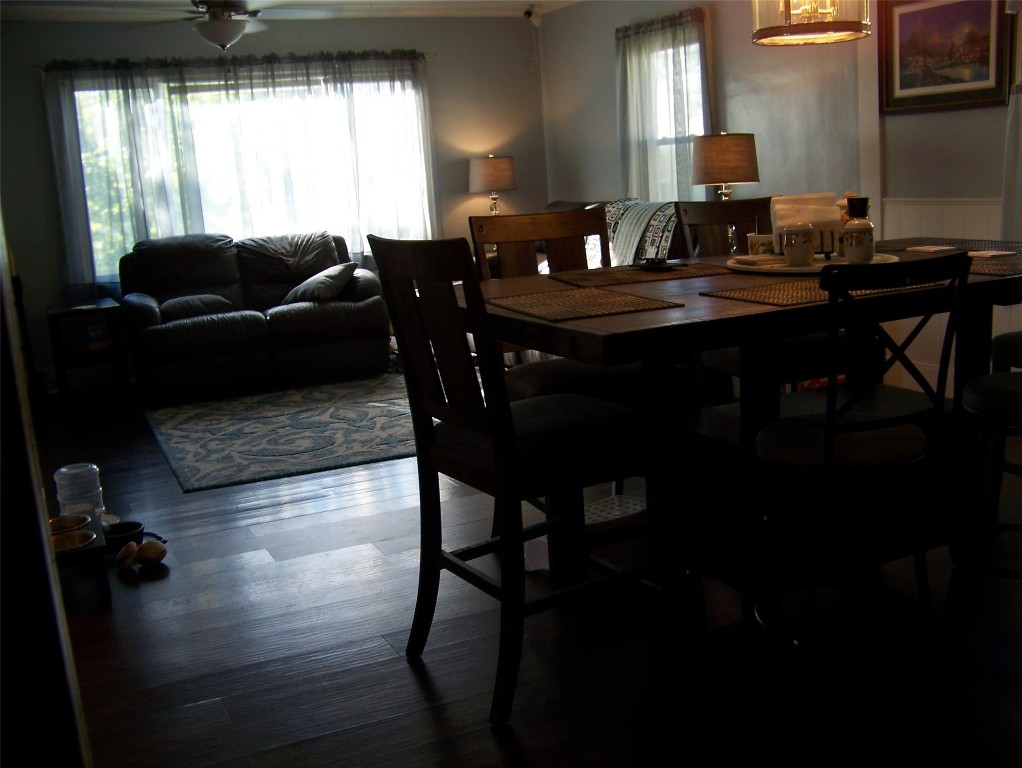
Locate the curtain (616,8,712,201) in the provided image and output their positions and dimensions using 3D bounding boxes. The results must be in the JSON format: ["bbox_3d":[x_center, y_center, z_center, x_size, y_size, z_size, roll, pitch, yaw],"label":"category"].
[{"bbox_3d":[0.933,-1.582,6.413,0.100,1.340,0.990,-9,13,-23],"label":"curtain"}]

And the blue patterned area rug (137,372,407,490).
[{"bbox_3d":[-0.601,0.110,5.675,2.550,0.020,1.930,-9,13,-23],"label":"blue patterned area rug"}]

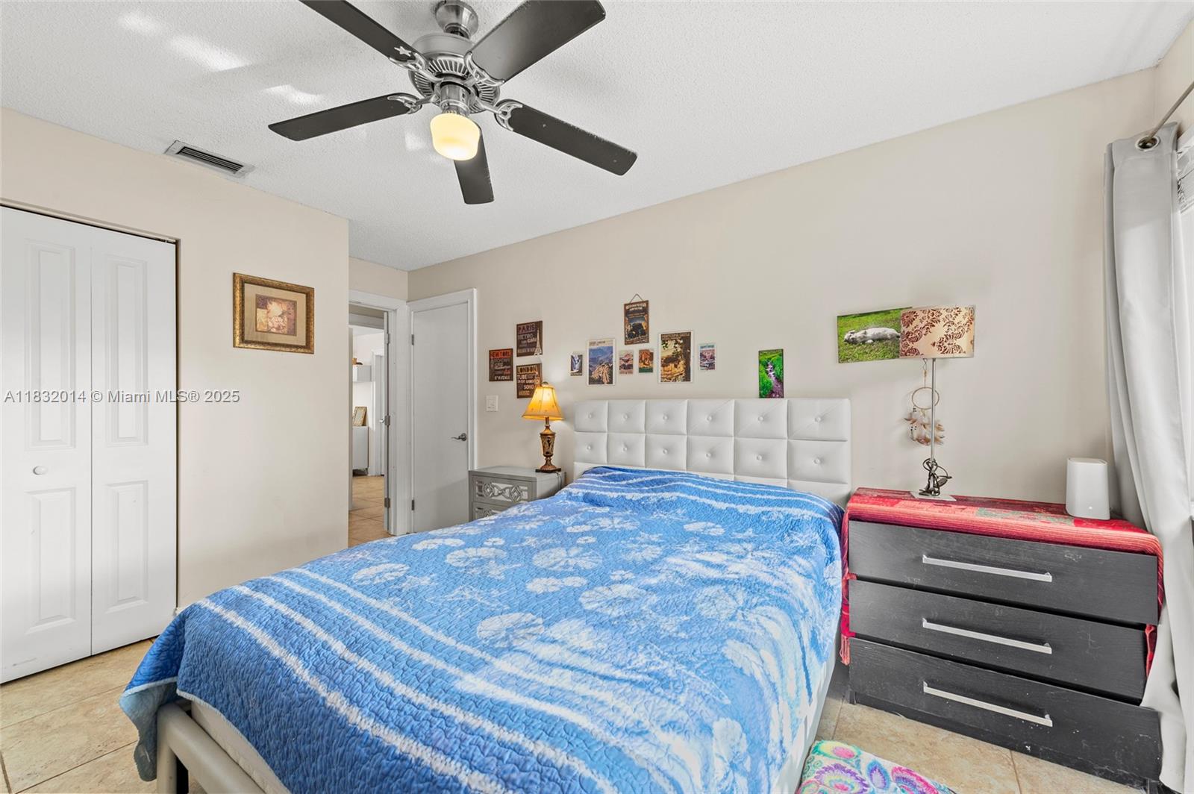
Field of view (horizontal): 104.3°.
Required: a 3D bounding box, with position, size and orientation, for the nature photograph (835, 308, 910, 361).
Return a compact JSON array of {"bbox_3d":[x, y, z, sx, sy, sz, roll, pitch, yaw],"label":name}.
[{"bbox_3d":[1.365,-0.294,2.280,0.313,0.245,0.015,-1,-1,34],"label":"nature photograph"}]

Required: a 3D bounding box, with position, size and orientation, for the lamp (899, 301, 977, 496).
[{"bbox_3d":[1.442,0.025,1.971,0.251,0.797,0.246,-1,-1,33],"label":"lamp"}]

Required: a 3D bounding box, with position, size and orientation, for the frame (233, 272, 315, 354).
[{"bbox_3d":[-1.936,-0.486,2.792,0.030,0.427,0.430,-1,-1,34],"label":"frame"}]

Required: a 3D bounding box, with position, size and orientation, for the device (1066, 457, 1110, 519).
[{"bbox_3d":[1.747,0.325,1.655,0.095,0.190,0.140,-1,-1,34],"label":"device"}]

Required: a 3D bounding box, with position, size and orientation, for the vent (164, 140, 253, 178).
[{"bbox_3d":[-1.983,-1.206,2.384,0.206,0.017,0.316,-1,-1,33],"label":"vent"}]

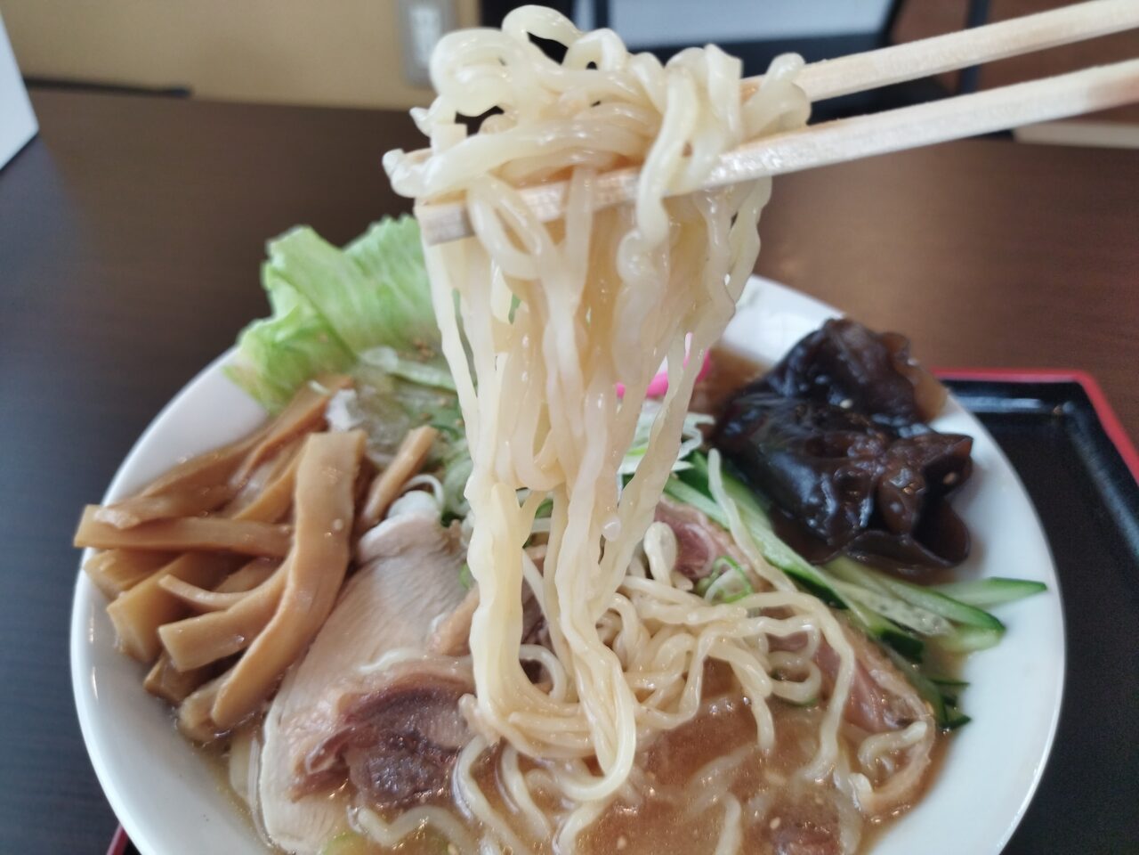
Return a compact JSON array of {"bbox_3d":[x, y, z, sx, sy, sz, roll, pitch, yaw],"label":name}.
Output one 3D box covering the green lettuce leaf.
[{"bbox_3d":[-0.058,-0.037,0.263,0.074,0.040,0.042,-16,47,-18],"label":"green lettuce leaf"}]

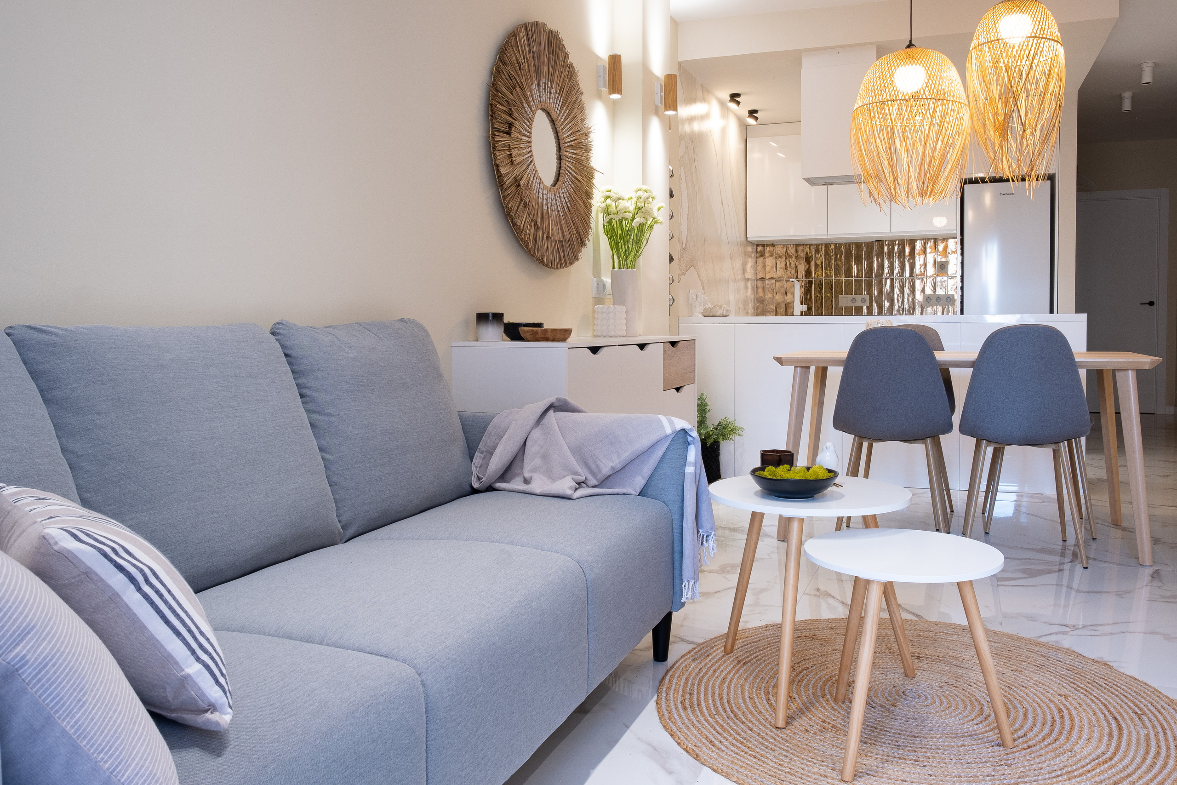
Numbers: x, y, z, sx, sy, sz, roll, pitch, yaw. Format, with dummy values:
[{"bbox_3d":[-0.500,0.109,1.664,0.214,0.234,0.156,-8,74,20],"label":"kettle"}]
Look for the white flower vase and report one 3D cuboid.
[{"bbox_3d":[0.165,-0.392,3.890,0.112,0.302,0.112,1,5,22],"label":"white flower vase"}]

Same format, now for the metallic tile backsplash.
[{"bbox_3d":[2.081,-0.889,6.959,1.531,0.600,0.016,2,5,22],"label":"metallic tile backsplash"}]

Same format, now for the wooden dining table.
[{"bbox_3d":[1.526,0.211,3.728,1.396,0.740,0.752,1,5,22],"label":"wooden dining table"}]

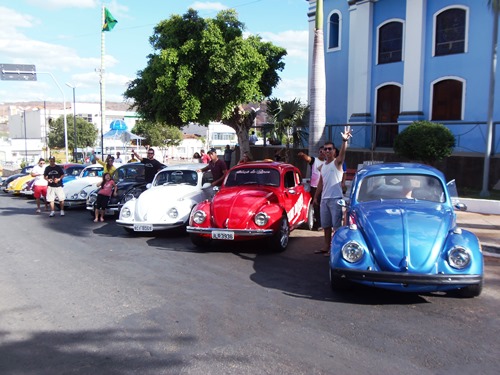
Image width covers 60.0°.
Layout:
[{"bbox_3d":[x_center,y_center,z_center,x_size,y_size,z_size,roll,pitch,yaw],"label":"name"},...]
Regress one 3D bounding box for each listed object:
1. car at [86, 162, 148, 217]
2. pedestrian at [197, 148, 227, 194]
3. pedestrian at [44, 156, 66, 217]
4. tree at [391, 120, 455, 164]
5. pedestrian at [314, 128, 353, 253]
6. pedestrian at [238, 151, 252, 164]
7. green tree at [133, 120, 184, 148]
[{"bbox_3d":[-3.148,0.016,12.908,1.550,1.500,4.050,0,5,14],"label":"car"},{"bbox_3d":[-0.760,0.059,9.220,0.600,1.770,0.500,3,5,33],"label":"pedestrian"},{"bbox_3d":[-5.672,-0.016,12.525,0.620,1.730,0.420,-2,5,-14],"label":"pedestrian"},{"bbox_3d":[4.845,-0.908,12.100,1.700,1.950,1.700,0,6,0],"label":"tree"},{"bbox_3d":[1.323,0.040,6.950,0.600,1.980,0.450,2,6,14],"label":"pedestrian"},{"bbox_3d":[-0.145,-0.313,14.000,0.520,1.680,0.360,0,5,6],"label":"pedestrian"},{"bbox_3d":[-9.393,-4.348,44.000,5.100,4.850,4.900,-1,5,0],"label":"green tree"}]

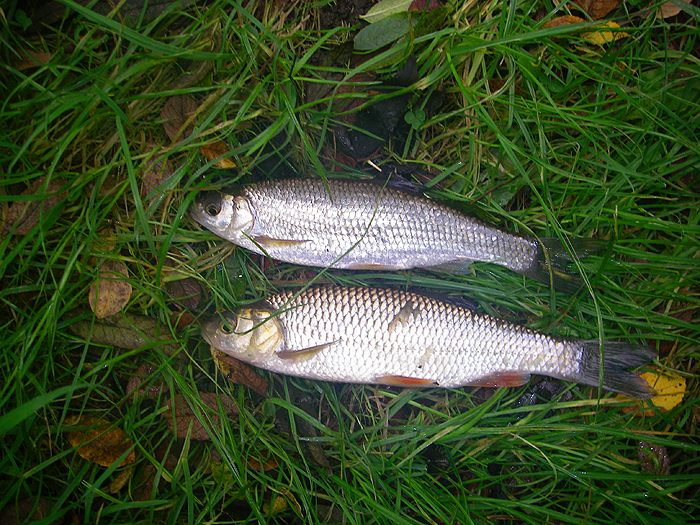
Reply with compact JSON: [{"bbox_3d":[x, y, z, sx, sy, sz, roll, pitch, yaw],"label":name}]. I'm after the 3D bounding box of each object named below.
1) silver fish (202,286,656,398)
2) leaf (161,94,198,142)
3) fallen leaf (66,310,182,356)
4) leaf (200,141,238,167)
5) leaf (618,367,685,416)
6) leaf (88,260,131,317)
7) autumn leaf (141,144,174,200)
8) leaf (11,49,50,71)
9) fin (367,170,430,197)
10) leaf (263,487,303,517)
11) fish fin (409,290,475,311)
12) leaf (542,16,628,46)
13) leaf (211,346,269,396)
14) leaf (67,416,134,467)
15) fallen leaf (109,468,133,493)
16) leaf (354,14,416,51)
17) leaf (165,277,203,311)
[{"bbox_3d":[0.060,0.063,0.597,0.351,0.048,0.067,5,70,2],"label":"silver fish"},{"bbox_3d":[-0.126,-0.106,0.570,0.028,0.009,0.042,0,74,0],"label":"leaf"},{"bbox_3d":[-0.185,0.058,0.631,0.106,0.012,0.028,14,71,5],"label":"fallen leaf"},{"bbox_3d":[-0.096,-0.078,0.558,0.033,0.009,0.013,35,77,9],"label":"leaf"},{"bbox_3d":[0.239,0.103,0.609,0.057,0.010,0.034,-7,70,-2],"label":"leaf"},{"bbox_3d":[-0.164,0.018,0.526,0.029,0.010,0.044,16,75,4],"label":"leaf"},{"bbox_3d":[-0.140,-0.065,0.559,0.025,0.009,0.046,-11,74,-3],"label":"autumn leaf"},{"bbox_3d":[-0.243,-0.154,0.584,0.033,0.008,0.016,-21,75,-6],"label":"leaf"},{"bbox_3d":[0.035,-0.056,0.548,0.044,0.008,0.014,24,75,7],"label":"fin"},{"bbox_3d":[-0.051,0.181,0.581,0.031,0.012,0.021,-3,70,-1],"label":"leaf"},{"bbox_3d":[0.074,0.031,0.612,0.054,0.006,0.016,11,70,4],"label":"fish fin"},{"bbox_3d":[0.223,-0.217,0.726,0.080,0.012,0.031,3,70,1],"label":"leaf"},{"bbox_3d":[-0.072,0.071,0.515,0.048,0.010,0.021,33,77,9],"label":"leaf"},{"bbox_3d":[-0.194,0.139,0.596,0.068,0.014,0.031,27,72,9],"label":"leaf"},{"bbox_3d":[-0.149,0.141,0.499,0.008,0.007,0.021,40,78,10],"label":"fallen leaf"},{"bbox_3d":[0.035,-0.219,0.730,0.069,0.010,0.029,-25,72,-9],"label":"leaf"},{"bbox_3d":[-0.138,0.026,0.642,0.031,0.010,0.030,0,70,0],"label":"leaf"}]

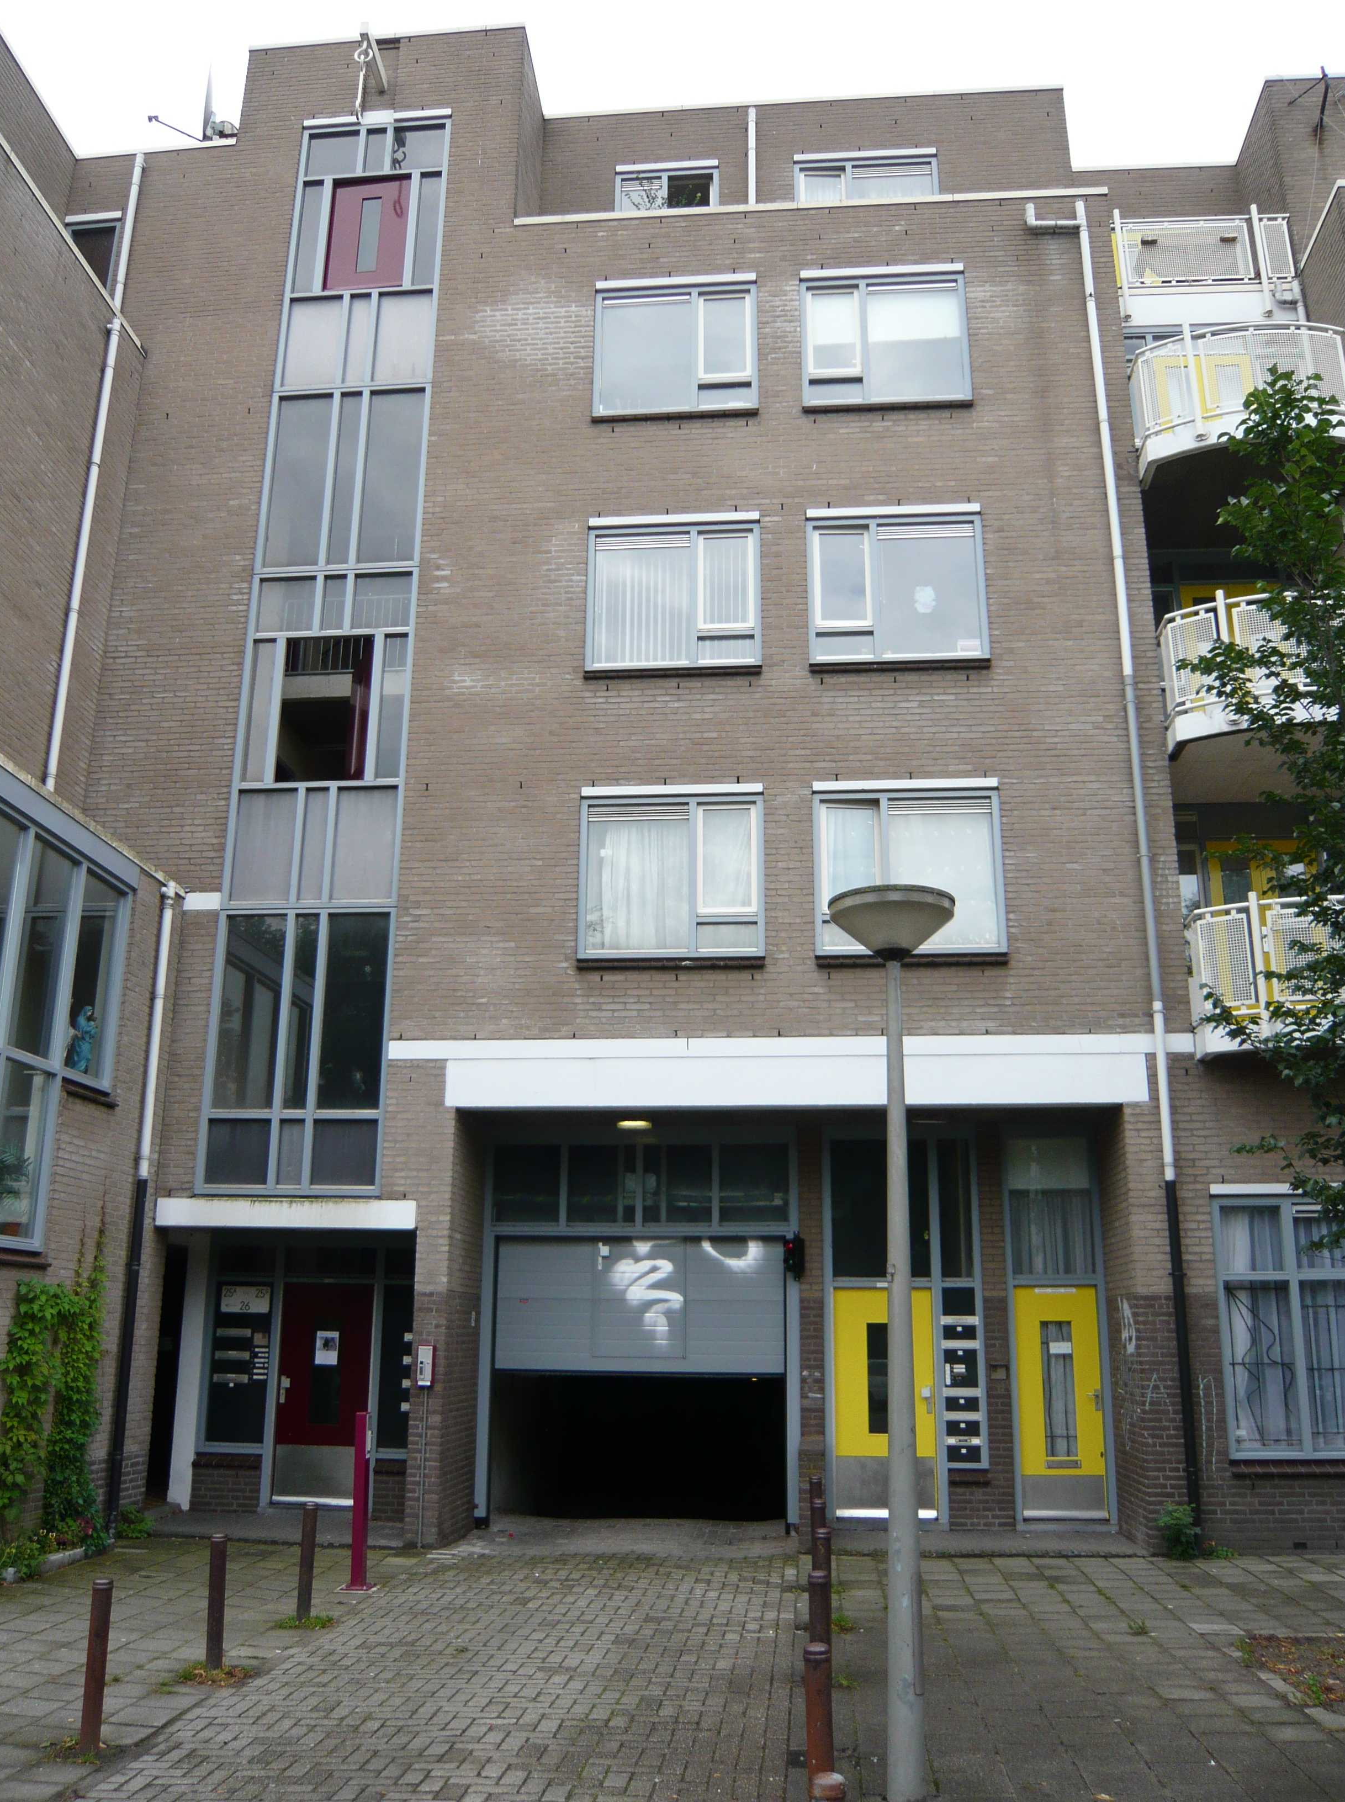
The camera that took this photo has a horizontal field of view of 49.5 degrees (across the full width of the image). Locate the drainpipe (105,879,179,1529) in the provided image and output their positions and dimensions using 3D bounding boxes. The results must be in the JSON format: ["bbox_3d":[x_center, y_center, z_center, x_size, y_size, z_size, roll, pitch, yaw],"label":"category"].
[{"bbox_3d":[-4.403,2.413,12.131,0.140,5.480,0.140,-1,-16,5],"label":"drainpipe"}]

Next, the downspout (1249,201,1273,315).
[{"bbox_3d":[6.112,-6.674,15.141,0.080,1.410,0.080,-1,-16,5],"label":"downspout"}]

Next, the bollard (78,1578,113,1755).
[{"bbox_3d":[-2.265,3.011,5.742,0.085,0.650,0.085,-1,-16,5],"label":"bollard"}]

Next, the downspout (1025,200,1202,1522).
[{"bbox_3d":[3.758,-1.062,12.735,0.617,12.413,0.120,-1,-16,5],"label":"downspout"}]

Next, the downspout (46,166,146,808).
[{"bbox_3d":[-5.551,-4.394,14.049,0.100,7.221,0.100,-1,-16,5],"label":"downspout"}]

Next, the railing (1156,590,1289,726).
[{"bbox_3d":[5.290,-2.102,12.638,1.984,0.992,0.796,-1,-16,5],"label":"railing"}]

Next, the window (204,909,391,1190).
[{"bbox_3d":[-3.286,1.300,12.787,1.653,2.546,0.130,-1,-16,5],"label":"window"}]

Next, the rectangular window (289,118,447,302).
[{"bbox_3d":[-3.181,-7.290,15.314,1.604,2.222,0.130,-1,-16,5],"label":"rectangular window"}]

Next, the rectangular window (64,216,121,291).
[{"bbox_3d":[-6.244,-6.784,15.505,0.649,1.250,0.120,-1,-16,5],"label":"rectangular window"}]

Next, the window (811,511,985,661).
[{"bbox_3d":[2.069,-2.918,13.454,1.633,1.586,0.120,-1,-16,5],"label":"window"}]

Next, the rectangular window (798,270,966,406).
[{"bbox_3d":[2.079,-5.547,14.268,1.632,1.599,0.130,-1,-16,5],"label":"rectangular window"}]

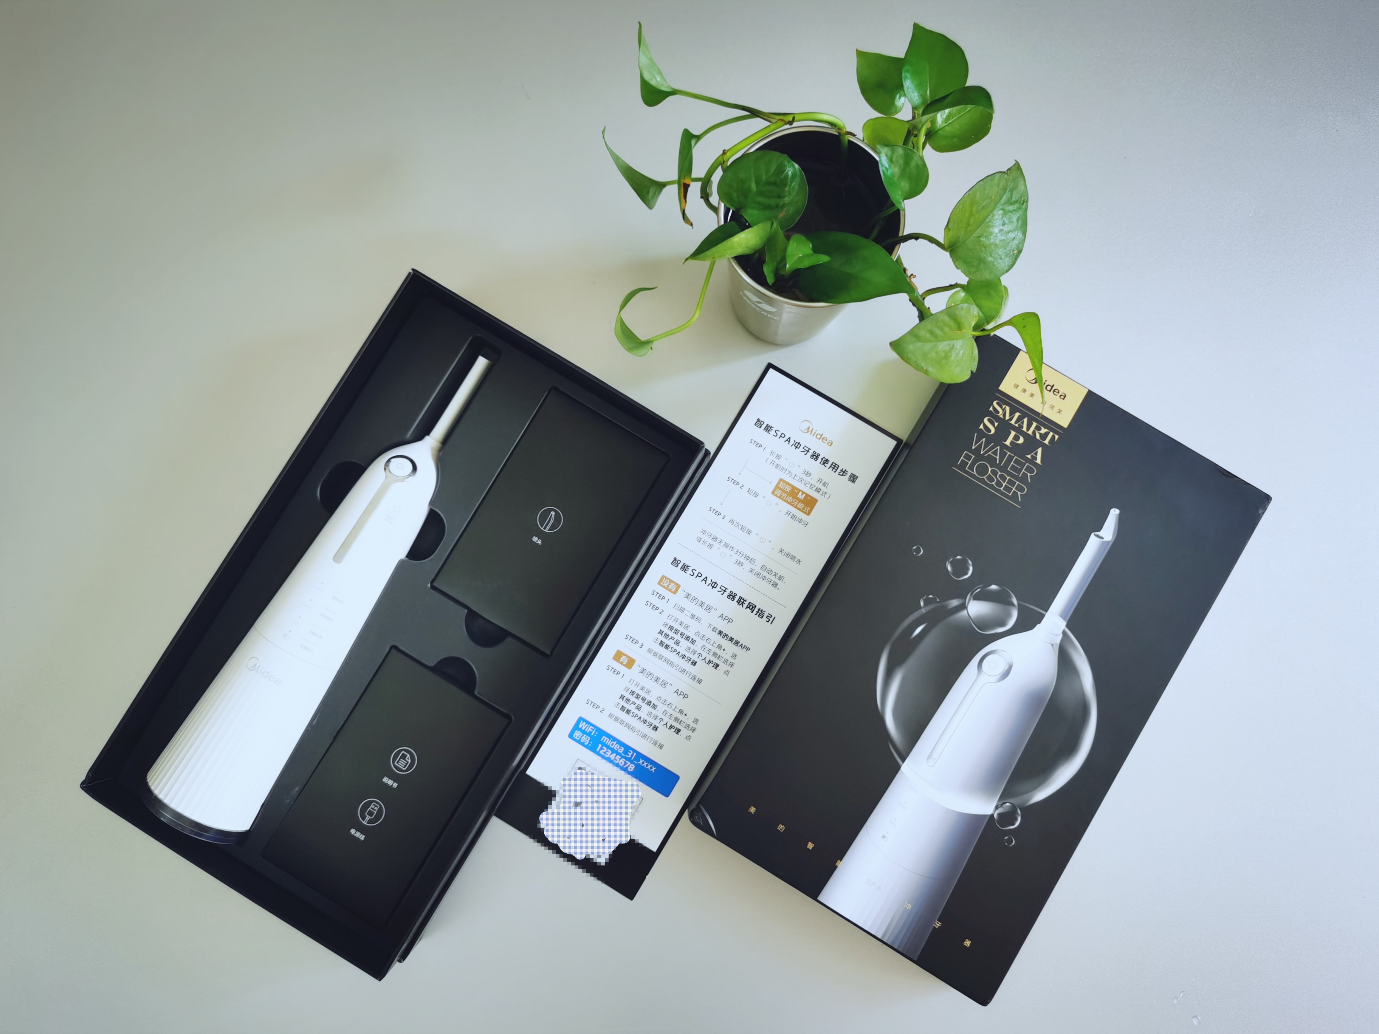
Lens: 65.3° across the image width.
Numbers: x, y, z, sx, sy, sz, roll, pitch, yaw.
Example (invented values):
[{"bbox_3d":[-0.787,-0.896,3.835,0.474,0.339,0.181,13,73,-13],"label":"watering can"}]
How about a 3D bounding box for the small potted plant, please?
[{"bbox_3d":[0.066,-0.142,0.541,0.210,0.150,0.170,0,84,0],"label":"small potted plant"}]

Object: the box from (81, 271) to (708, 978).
[{"bbox_3d":[-0.142,0.051,0.560,0.172,0.076,0.299,31,85,3],"label":"box"}]

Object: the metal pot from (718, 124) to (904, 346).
[{"bbox_3d":[0.056,-0.134,0.557,0.087,0.117,0.087,0,84,0],"label":"metal pot"}]

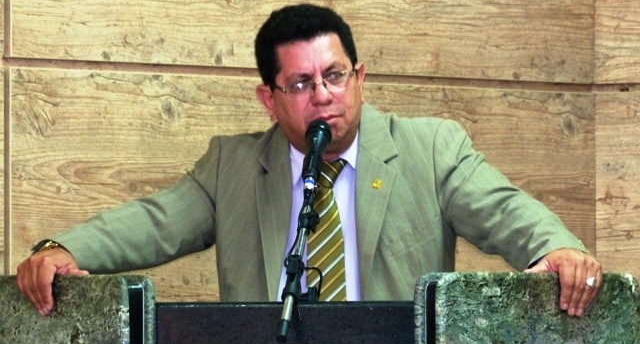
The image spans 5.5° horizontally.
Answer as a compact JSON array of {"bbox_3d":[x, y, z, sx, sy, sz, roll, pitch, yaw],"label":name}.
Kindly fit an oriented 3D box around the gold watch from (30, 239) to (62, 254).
[{"bbox_3d":[-0.474,0.141,11.620,0.062,0.050,0.042,-8,28,39],"label":"gold watch"}]

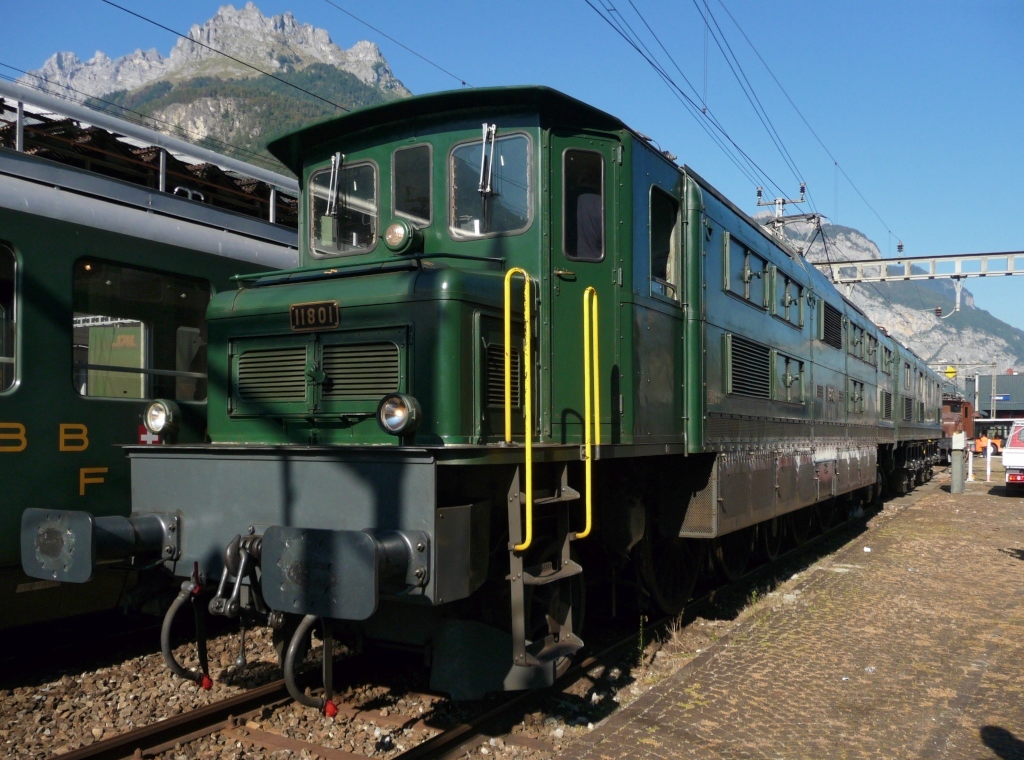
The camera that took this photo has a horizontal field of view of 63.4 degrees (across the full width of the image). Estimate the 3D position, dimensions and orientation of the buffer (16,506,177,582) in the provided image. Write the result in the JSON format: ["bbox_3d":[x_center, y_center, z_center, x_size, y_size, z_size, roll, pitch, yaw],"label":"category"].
[{"bbox_3d":[-2.216,0.873,4.542,0.620,0.357,0.580,-3,-5,31],"label":"buffer"}]

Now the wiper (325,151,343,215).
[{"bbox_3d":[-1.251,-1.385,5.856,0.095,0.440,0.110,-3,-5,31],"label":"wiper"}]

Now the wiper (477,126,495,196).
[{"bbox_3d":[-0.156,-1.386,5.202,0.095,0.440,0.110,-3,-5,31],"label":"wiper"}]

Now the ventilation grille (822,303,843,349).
[{"bbox_3d":[4.393,-0.729,11.314,0.060,0.540,1.450,-3,-5,31],"label":"ventilation grille"}]

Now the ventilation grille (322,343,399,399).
[{"bbox_3d":[-0.841,-0.055,4.533,0.550,0.300,0.040,-3,-5,31],"label":"ventilation grille"}]

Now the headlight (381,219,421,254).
[{"bbox_3d":[-0.725,-0.943,5.465,0.235,0.235,0.200,-3,-5,31],"label":"headlight"}]

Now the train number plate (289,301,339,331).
[{"bbox_3d":[-1.136,-0.366,4.719,0.372,0.158,0.030,-3,-5,31],"label":"train number plate"}]

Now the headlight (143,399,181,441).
[{"bbox_3d":[-2.043,0.222,4.883,0.200,0.205,0.155,-3,-5,31],"label":"headlight"}]

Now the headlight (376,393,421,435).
[{"bbox_3d":[-0.530,0.164,3.984,0.200,0.200,0.155,-3,-5,31],"label":"headlight"}]

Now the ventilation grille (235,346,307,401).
[{"bbox_3d":[-1.414,-0.036,4.873,0.560,0.305,0.040,-3,-5,31],"label":"ventilation grille"}]

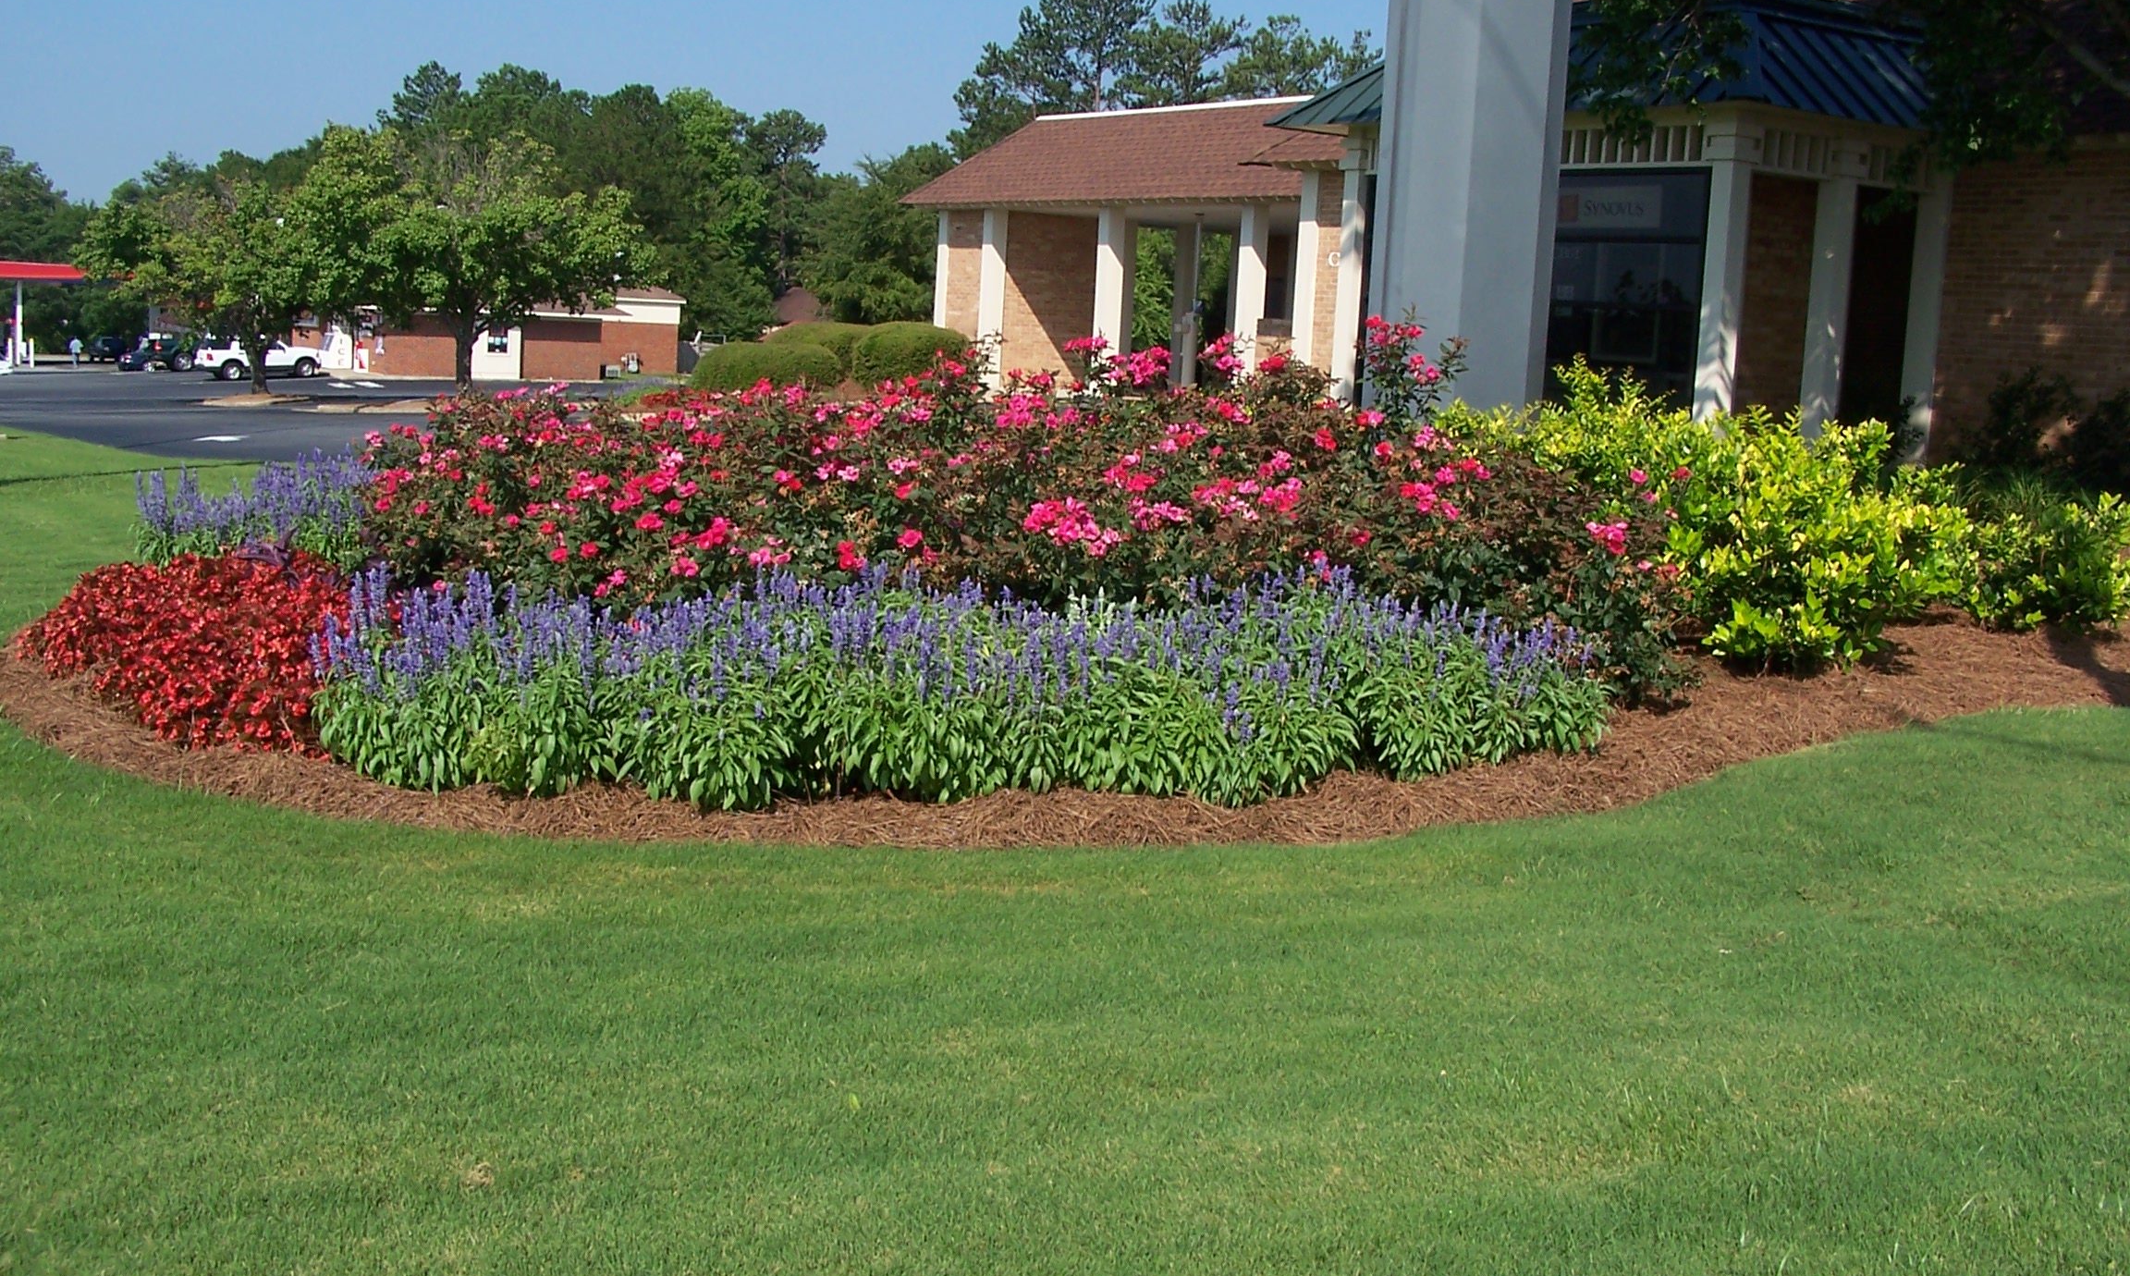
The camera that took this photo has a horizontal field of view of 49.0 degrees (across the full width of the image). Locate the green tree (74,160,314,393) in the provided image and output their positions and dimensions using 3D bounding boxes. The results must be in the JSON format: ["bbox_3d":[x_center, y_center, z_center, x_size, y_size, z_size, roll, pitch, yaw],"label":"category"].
[{"bbox_3d":[-28.153,-11.629,76.000,7.500,7.500,7.300,3,7,0],"label":"green tree"}]

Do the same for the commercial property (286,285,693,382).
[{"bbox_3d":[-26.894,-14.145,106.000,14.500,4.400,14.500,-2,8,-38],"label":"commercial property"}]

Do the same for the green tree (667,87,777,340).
[{"bbox_3d":[-17.843,-21.750,122.000,5.800,13.800,5.800,3,7,0],"label":"green tree"}]

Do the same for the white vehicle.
[{"bbox_3d":[-31.863,-11.093,92.500,4.800,1.800,1.870,-2,8,-37],"label":"white vehicle"}]

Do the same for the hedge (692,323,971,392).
[{"bbox_3d":[-3.537,-4.245,35.500,4.000,1.150,2.300,0,7,-20],"label":"hedge"}]

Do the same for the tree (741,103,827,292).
[{"bbox_3d":[-16.285,-24.740,135.000,5.200,12.000,5.200,3,7,0],"label":"tree"}]

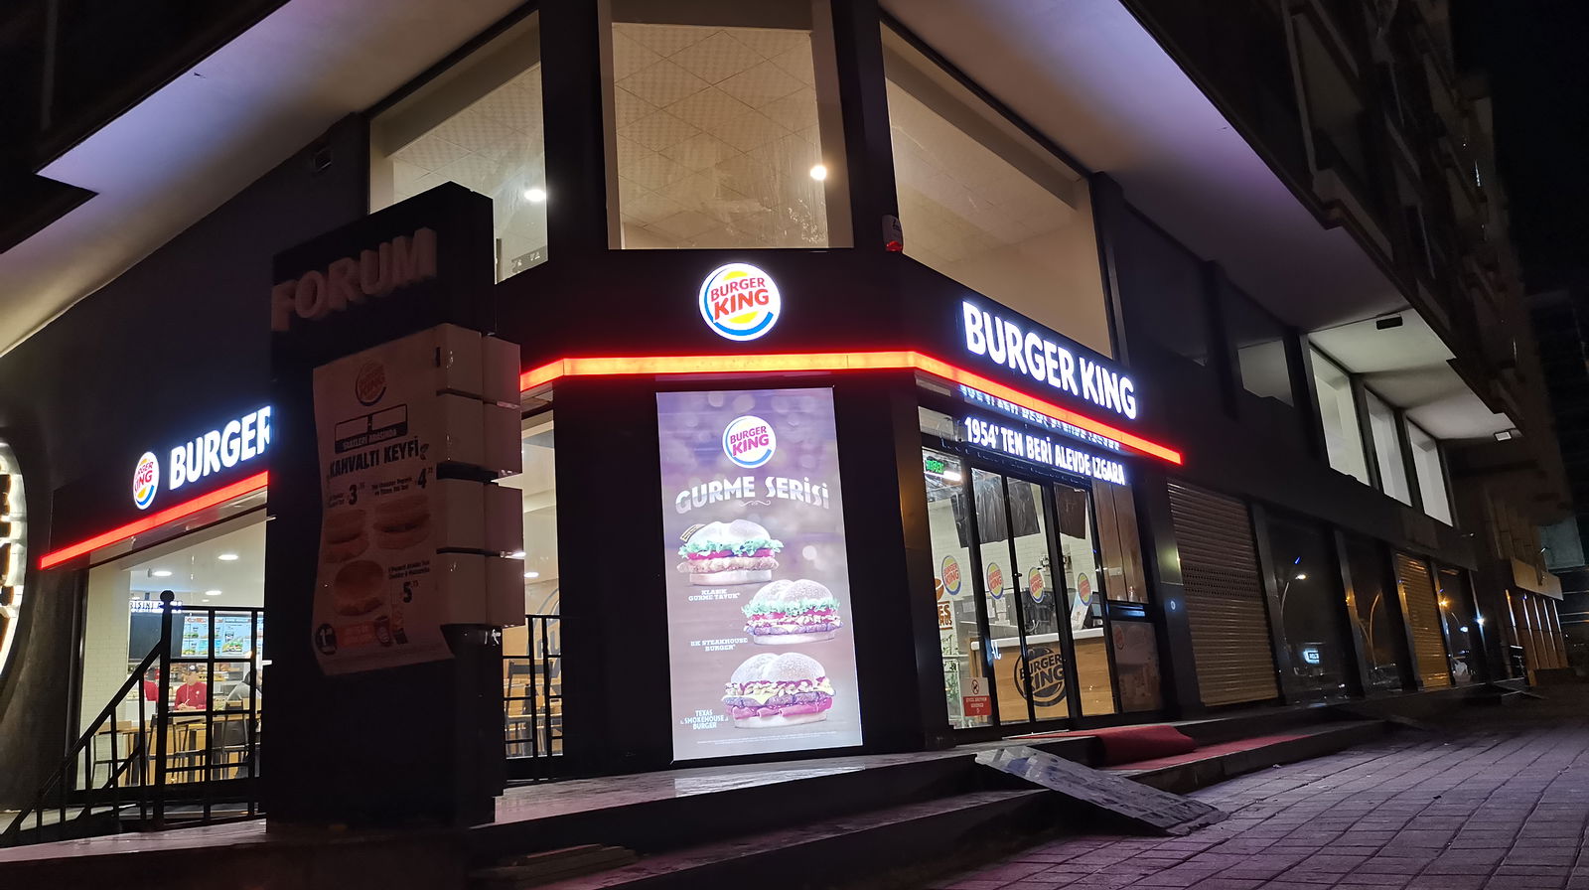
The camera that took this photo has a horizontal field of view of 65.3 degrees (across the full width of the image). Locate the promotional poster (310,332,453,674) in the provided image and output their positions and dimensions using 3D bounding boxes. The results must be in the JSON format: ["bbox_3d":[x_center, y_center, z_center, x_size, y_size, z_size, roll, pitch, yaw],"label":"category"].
[{"bbox_3d":[-1.437,0.195,4.268,0.683,1.137,0.040,-12,-15,31],"label":"promotional poster"}]

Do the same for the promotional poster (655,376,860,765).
[{"bbox_3d":[-0.266,0.883,9.084,1.360,2.688,0.080,-2,-13,-10],"label":"promotional poster"}]

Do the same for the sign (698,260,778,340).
[{"bbox_3d":[-0.403,-1.099,9.337,0.616,0.626,0.120,-2,-13,-10],"label":"sign"}]

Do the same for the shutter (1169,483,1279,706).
[{"bbox_3d":[5.446,1.889,15.450,0.080,2.572,2.879,-14,-16,35],"label":"shutter"}]

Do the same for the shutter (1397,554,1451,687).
[{"bbox_3d":[12.994,3.625,25.408,0.080,2.672,3.253,-14,-16,35],"label":"shutter"}]

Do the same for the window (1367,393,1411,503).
[{"bbox_3d":[12.400,0.079,25.724,0.080,2.169,2.532,-14,-16,35],"label":"window"}]

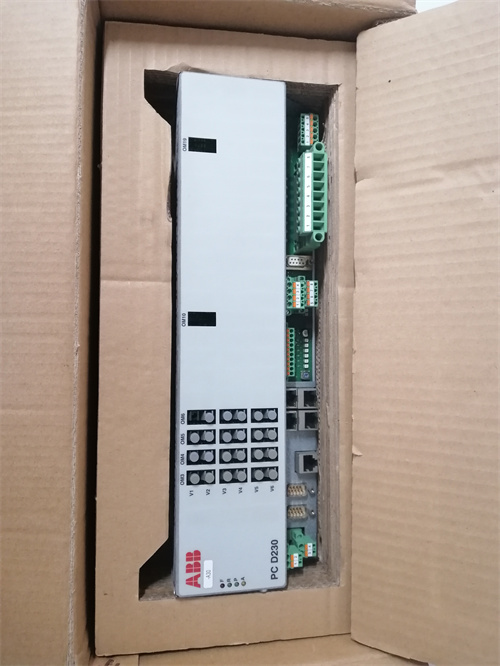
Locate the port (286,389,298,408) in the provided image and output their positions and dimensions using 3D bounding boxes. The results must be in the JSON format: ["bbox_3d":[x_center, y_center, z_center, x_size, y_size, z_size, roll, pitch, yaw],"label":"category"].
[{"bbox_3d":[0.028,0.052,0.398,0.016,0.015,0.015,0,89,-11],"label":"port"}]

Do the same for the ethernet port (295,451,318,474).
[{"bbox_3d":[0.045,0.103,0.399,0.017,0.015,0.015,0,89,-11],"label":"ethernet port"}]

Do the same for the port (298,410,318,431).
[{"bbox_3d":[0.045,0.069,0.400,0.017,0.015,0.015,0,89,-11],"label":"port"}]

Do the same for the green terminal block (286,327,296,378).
[{"bbox_3d":[0.030,0.016,0.410,0.009,0.017,0.039,0,89,-11],"label":"green terminal block"}]

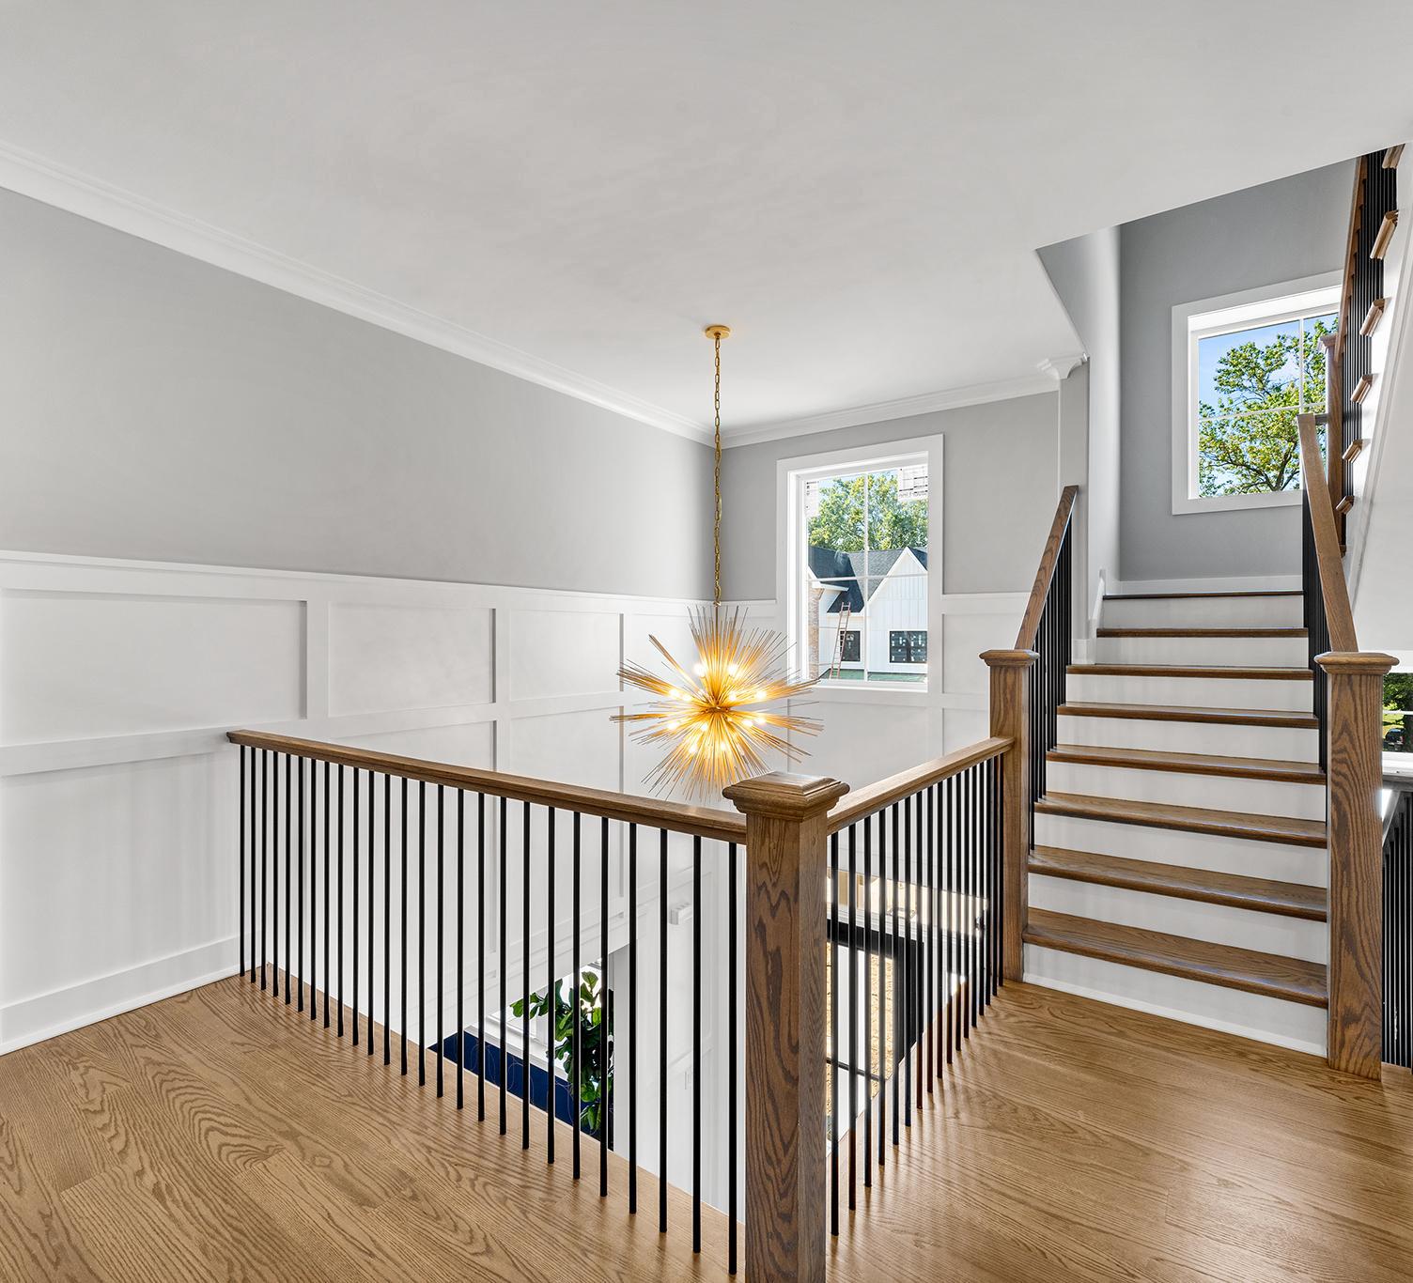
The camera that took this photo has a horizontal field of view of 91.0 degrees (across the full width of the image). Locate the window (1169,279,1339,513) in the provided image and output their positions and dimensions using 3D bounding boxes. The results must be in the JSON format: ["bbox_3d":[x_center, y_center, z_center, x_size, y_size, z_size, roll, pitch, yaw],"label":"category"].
[{"bbox_3d":[3.546,-1.484,4.151,1.260,1.335,0.100,0,0,34],"label":"window"}]

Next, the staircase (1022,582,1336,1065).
[{"bbox_3d":[2.039,0.510,3.011,0.996,1.519,1.714,0,0,33],"label":"staircase"}]

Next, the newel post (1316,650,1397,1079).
[{"bbox_3d":[1.917,0.646,2.063,0.172,1.230,0.172,0,0,34],"label":"newel post"}]

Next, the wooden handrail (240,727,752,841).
[{"bbox_3d":[-0.849,0.371,1.997,2.240,0.056,0.067,0,0,34],"label":"wooden handrail"}]

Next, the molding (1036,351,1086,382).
[{"bbox_3d":[1.879,-1.458,3.695,0.224,0.097,0.091,0,0,35],"label":"molding"}]

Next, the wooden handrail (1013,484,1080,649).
[{"bbox_3d":[1.579,-0.315,3.199,0.066,0.061,1.549,0,39,36],"label":"wooden handrail"}]

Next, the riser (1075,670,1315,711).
[{"bbox_3d":[2.302,0.236,3.374,0.974,0.165,0.022,0,0,34],"label":"riser"}]

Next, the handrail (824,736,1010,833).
[{"bbox_3d":[0.645,0.369,1.989,0.066,0.063,1.540,0,0,37],"label":"handrail"}]

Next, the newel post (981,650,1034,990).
[{"bbox_3d":[1.136,0.643,2.603,0.172,1.230,0.172,0,0,34],"label":"newel post"}]

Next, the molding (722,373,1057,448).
[{"bbox_3d":[1.004,-1.435,4.390,2.200,0.112,0.085,0,0,34],"label":"molding"}]

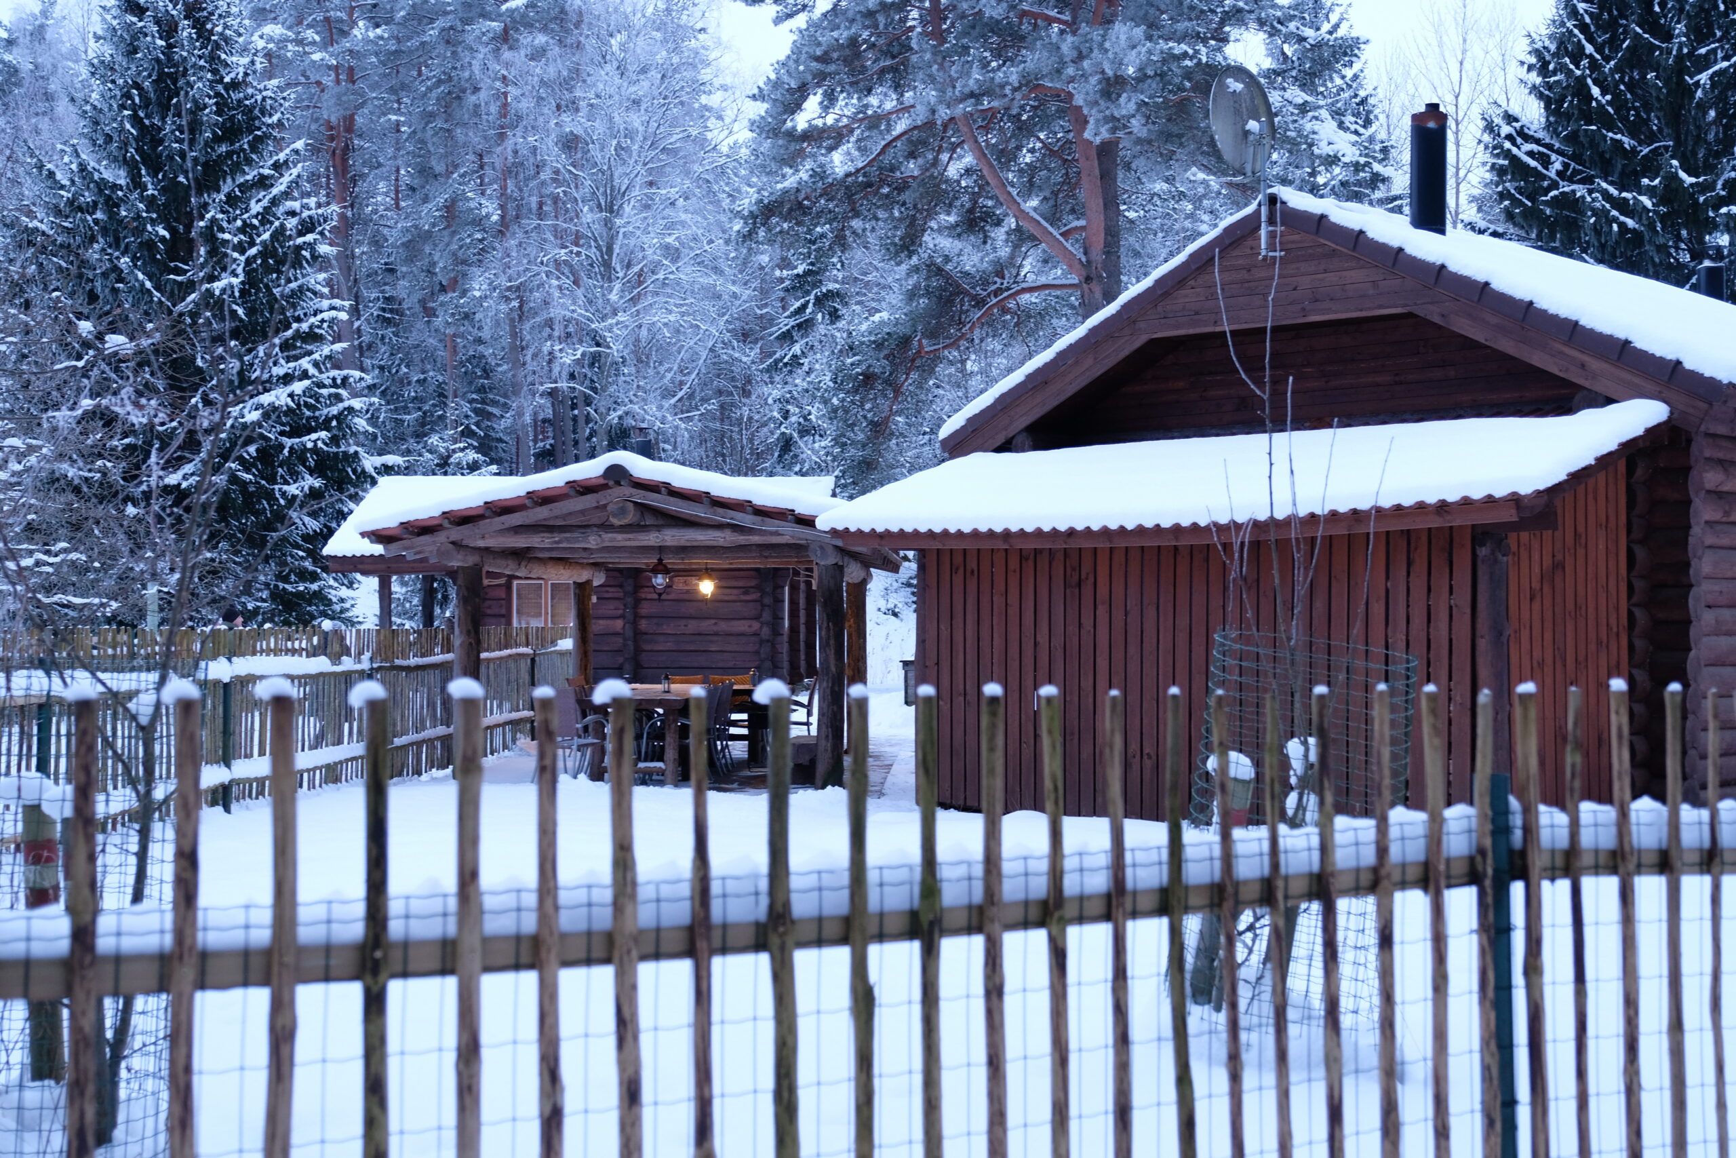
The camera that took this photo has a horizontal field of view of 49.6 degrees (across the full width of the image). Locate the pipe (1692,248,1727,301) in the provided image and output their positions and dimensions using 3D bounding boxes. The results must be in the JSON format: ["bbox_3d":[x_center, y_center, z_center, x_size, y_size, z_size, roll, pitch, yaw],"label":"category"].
[{"bbox_3d":[8.523,-3.033,19.000,0.290,0.600,0.290,-1,-2,44],"label":"pipe"}]

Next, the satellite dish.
[{"bbox_3d":[2.657,-3.225,13.300,0.730,0.800,0.190,1,-2,-41],"label":"satellite dish"}]

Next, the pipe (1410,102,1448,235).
[{"bbox_3d":[4.417,-3.237,14.800,0.280,1.020,0.280,-1,-2,44],"label":"pipe"}]

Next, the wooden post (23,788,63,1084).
[{"bbox_3d":[-2.368,1.029,5.400,0.100,0.840,0.100,-2,-1,0],"label":"wooden post"}]

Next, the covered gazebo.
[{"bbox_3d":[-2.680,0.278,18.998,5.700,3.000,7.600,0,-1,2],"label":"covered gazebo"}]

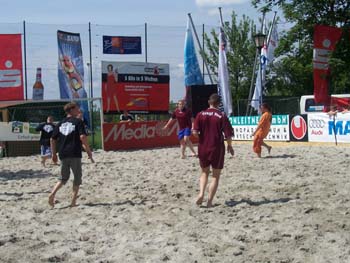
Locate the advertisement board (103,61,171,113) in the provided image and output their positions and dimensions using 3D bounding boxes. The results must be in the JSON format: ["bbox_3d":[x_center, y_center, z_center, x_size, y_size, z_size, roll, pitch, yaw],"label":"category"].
[{"bbox_3d":[-1.532,-1.730,26.500,2.970,2.020,0.100,-2,2,-31],"label":"advertisement board"}]

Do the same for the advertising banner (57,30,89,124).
[{"bbox_3d":[-4.005,-2.056,26.400,1.120,3.850,0.330,-2,2,-25],"label":"advertising banner"}]

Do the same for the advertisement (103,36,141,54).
[{"bbox_3d":[-2.138,-3.511,27.200,1.650,0.730,0.050,-2,2,-18],"label":"advertisement"}]

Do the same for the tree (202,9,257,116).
[{"bbox_3d":[3.056,-3.167,37.940,3.300,6.800,3.200,-1,2,0],"label":"tree"}]

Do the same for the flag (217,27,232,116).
[{"bbox_3d":[2.185,-2.654,29.300,0.650,3.900,0.350,-2,2,-12],"label":"flag"}]

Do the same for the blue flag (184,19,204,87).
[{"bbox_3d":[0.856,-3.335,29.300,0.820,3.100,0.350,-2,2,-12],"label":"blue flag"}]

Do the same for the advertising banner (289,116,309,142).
[{"bbox_3d":[4.997,-0.125,27.000,0.060,1.100,1.080,-3,2,-34],"label":"advertising banner"}]

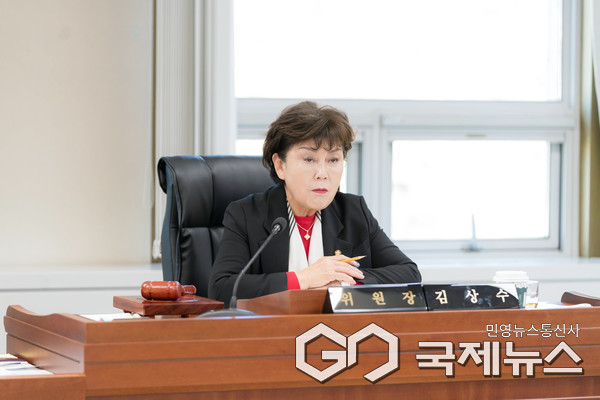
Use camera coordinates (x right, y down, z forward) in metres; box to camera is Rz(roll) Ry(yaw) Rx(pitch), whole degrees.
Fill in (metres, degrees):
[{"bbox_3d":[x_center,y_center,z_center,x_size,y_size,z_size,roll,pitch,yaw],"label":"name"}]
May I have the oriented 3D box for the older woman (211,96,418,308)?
[{"bbox_3d":[0.015,0.380,6.000,0.520,1.220,0.700,-1,3,-23],"label":"older woman"}]

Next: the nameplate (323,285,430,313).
[{"bbox_3d":[0.168,0.220,5.570,0.224,0.054,0.066,-1,3,-21],"label":"nameplate"}]

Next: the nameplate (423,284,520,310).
[{"bbox_3d":[0.379,0.218,5.651,0.224,0.054,0.066,-1,3,-21],"label":"nameplate"}]

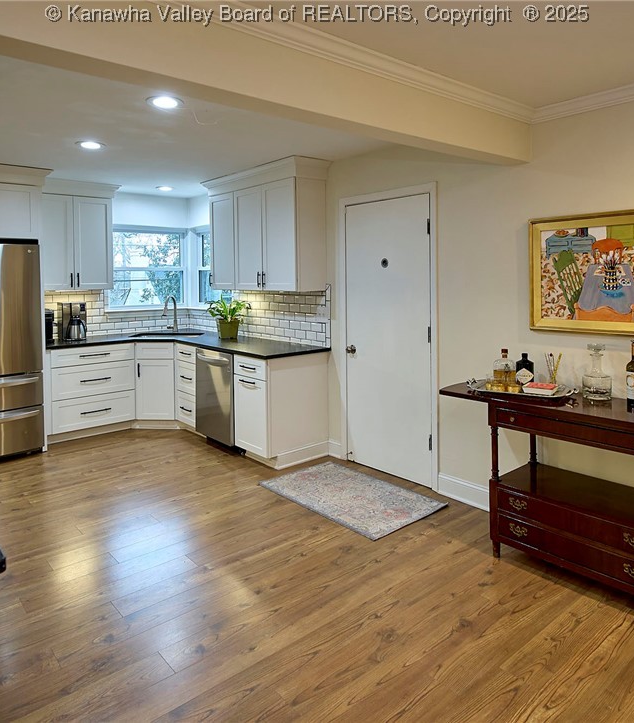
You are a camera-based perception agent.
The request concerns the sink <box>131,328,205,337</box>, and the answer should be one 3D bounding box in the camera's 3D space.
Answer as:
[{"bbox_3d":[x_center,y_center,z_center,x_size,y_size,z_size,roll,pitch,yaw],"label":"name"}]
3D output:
[{"bbox_3d":[-1.593,-0.190,5.500,0.740,0.190,0.420,0,6,3],"label":"sink"}]

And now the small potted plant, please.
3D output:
[{"bbox_3d":[-0.872,-0.424,5.050,0.420,0.420,0.380,0,6,3],"label":"small potted plant"}]

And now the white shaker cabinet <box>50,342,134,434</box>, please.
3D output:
[{"bbox_3d":[-2.290,0.225,5.085,0.775,0.750,0.600,-5,8,-38],"label":"white shaker cabinet"}]

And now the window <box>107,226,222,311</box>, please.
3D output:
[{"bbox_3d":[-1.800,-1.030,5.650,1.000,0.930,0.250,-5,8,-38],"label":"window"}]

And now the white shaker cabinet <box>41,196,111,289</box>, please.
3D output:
[{"bbox_3d":[-2.470,-1.170,5.140,0.730,0.930,0.340,-5,8,-38],"label":"white shaker cabinet"}]

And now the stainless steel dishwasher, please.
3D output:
[{"bbox_3d":[-0.670,0.276,4.671,0.600,0.810,0.609,-7,9,-40],"label":"stainless steel dishwasher"}]

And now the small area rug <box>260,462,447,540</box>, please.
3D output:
[{"bbox_3d":[0.213,0.888,3.435,0.640,0.020,1.060,-9,12,-42],"label":"small area rug"}]

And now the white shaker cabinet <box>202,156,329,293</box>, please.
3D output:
[{"bbox_3d":[-0.502,-1.155,4.602,0.391,1.024,1.453,-7,9,-40],"label":"white shaker cabinet"}]

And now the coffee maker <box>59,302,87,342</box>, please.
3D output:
[{"bbox_3d":[-2.464,-0.395,5.162,0.200,0.360,0.220,-7,9,-40],"label":"coffee maker"}]

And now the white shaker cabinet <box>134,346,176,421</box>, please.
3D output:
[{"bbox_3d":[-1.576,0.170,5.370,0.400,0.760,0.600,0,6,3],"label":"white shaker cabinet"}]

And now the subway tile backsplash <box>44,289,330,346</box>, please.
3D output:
[{"bbox_3d":[-1.310,-0.410,4.670,1.480,0.500,2.370,-7,8,-44],"label":"subway tile backsplash"}]

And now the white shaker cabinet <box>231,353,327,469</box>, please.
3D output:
[{"bbox_3d":[-0.289,0.359,4.292,0.635,0.870,0.469,-7,9,-40],"label":"white shaker cabinet"}]

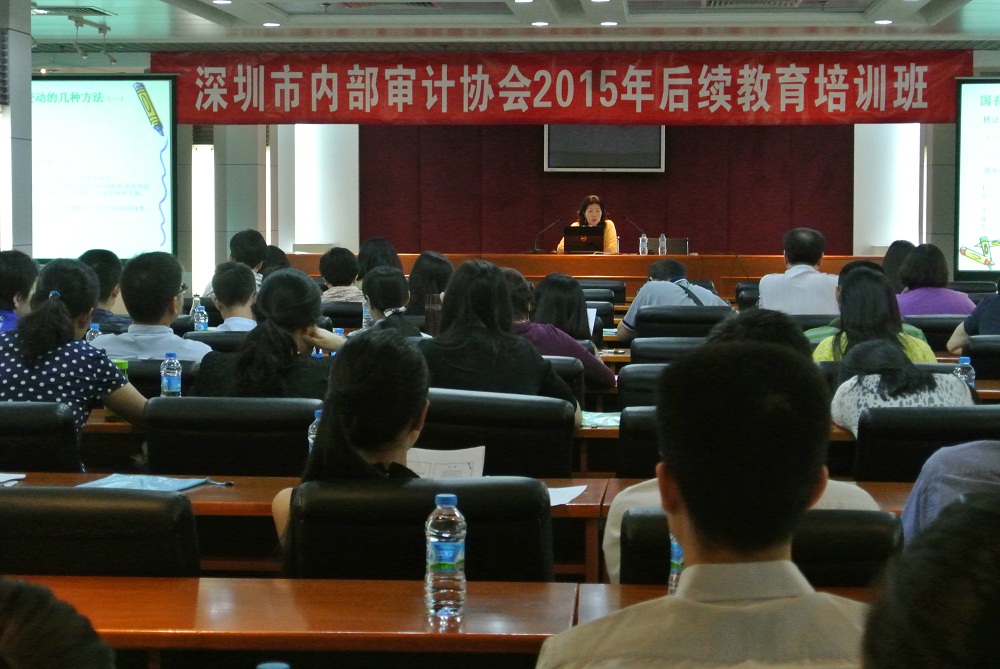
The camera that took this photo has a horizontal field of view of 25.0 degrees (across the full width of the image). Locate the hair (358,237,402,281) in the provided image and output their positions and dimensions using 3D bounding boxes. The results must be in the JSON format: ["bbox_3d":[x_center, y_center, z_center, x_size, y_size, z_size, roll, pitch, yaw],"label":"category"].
[{"bbox_3d":[-0.618,-0.371,11.600,0.230,0.280,0.230,0,4,6],"label":"hair"}]

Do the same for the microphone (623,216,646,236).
[{"bbox_3d":[1.173,-0.839,18.984,0.260,0.310,0.110,1,4,23],"label":"microphone"}]

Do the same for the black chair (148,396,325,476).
[{"bbox_3d":[-0.615,0.580,5.664,0.520,0.890,0.580,0,3,3],"label":"black chair"}]

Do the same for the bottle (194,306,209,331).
[{"bbox_3d":[-1.225,-0.026,9.255,0.060,0.179,0.060,0,3,4],"label":"bottle"}]

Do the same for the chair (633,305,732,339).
[{"bbox_3d":[0.804,0.322,9.886,0.500,0.920,0.600,0,3,4],"label":"chair"}]

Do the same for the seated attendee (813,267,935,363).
[{"bbox_3d":[1.209,0.373,7.449,0.460,1.220,0.740,0,4,4],"label":"seated attendee"}]

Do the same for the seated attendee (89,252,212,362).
[{"bbox_3d":[-1.026,0.326,7.175,0.500,1.220,0.780,0,3,4],"label":"seated attendee"}]

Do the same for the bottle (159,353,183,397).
[{"bbox_3d":[-0.983,0.169,6.740,0.064,0.216,0.064,0,4,4],"label":"bottle"}]

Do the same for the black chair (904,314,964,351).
[{"bbox_3d":[1.894,0.355,10.129,0.530,0.920,0.580,0,4,4],"label":"black chair"}]

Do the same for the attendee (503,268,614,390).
[{"bbox_3d":[0.150,0.352,7.271,0.520,1.160,0.800,0,3,4],"label":"attendee"}]

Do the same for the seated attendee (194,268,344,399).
[{"bbox_3d":[-0.577,0.451,6.049,0.480,1.240,0.750,0,4,6],"label":"seated attendee"}]

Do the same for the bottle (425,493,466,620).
[{"bbox_3d":[-0.081,0.324,3.355,0.062,0.174,0.062,0,3,3],"label":"bottle"}]

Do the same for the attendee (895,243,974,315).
[{"bbox_3d":[1.838,0.180,9.948,0.470,1.200,0.760,0,3,4],"label":"attendee"}]

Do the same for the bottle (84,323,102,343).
[{"bbox_3d":[-1.475,0.077,8.200,0.064,0.216,0.064,0,4,4],"label":"bottle"}]

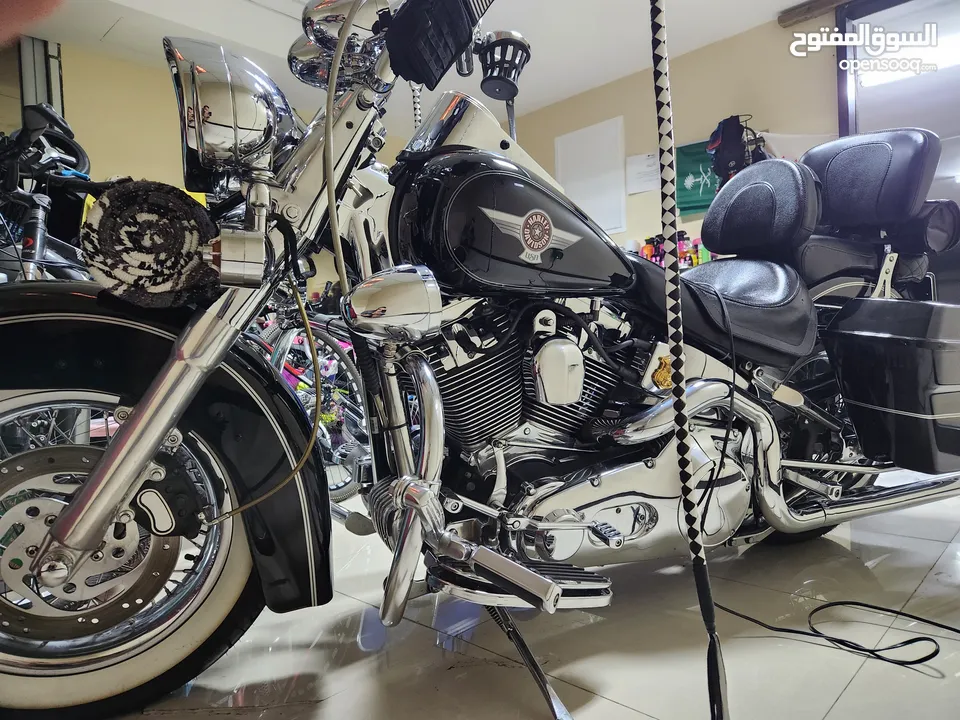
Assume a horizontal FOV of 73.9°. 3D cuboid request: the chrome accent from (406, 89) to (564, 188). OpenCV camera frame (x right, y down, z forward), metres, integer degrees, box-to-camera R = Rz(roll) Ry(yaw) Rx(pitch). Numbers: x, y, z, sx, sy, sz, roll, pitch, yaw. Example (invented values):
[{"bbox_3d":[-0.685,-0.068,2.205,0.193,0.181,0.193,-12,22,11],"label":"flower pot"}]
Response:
[{"bbox_3d":[0.011,-0.370,1.126,0.340,0.140,0.150,4,8,-28],"label":"chrome accent"}]

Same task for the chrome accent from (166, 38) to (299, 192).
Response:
[{"bbox_3d":[-0.360,-0.343,0.938,0.185,0.200,0.195,0,10,-24],"label":"chrome accent"}]

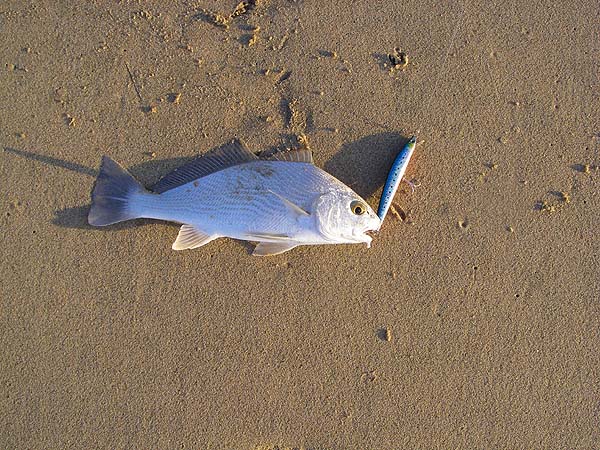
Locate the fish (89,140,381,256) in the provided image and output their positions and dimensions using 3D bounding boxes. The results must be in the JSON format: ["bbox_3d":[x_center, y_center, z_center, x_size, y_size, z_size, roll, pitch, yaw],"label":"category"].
[{"bbox_3d":[-0.066,-0.029,0.700,0.304,0.043,0.127,7,79,1],"label":"fish"}]

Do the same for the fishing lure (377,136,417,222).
[{"bbox_3d":[0.108,-0.046,0.713,0.022,0.016,0.111,29,73,-20],"label":"fishing lure"}]

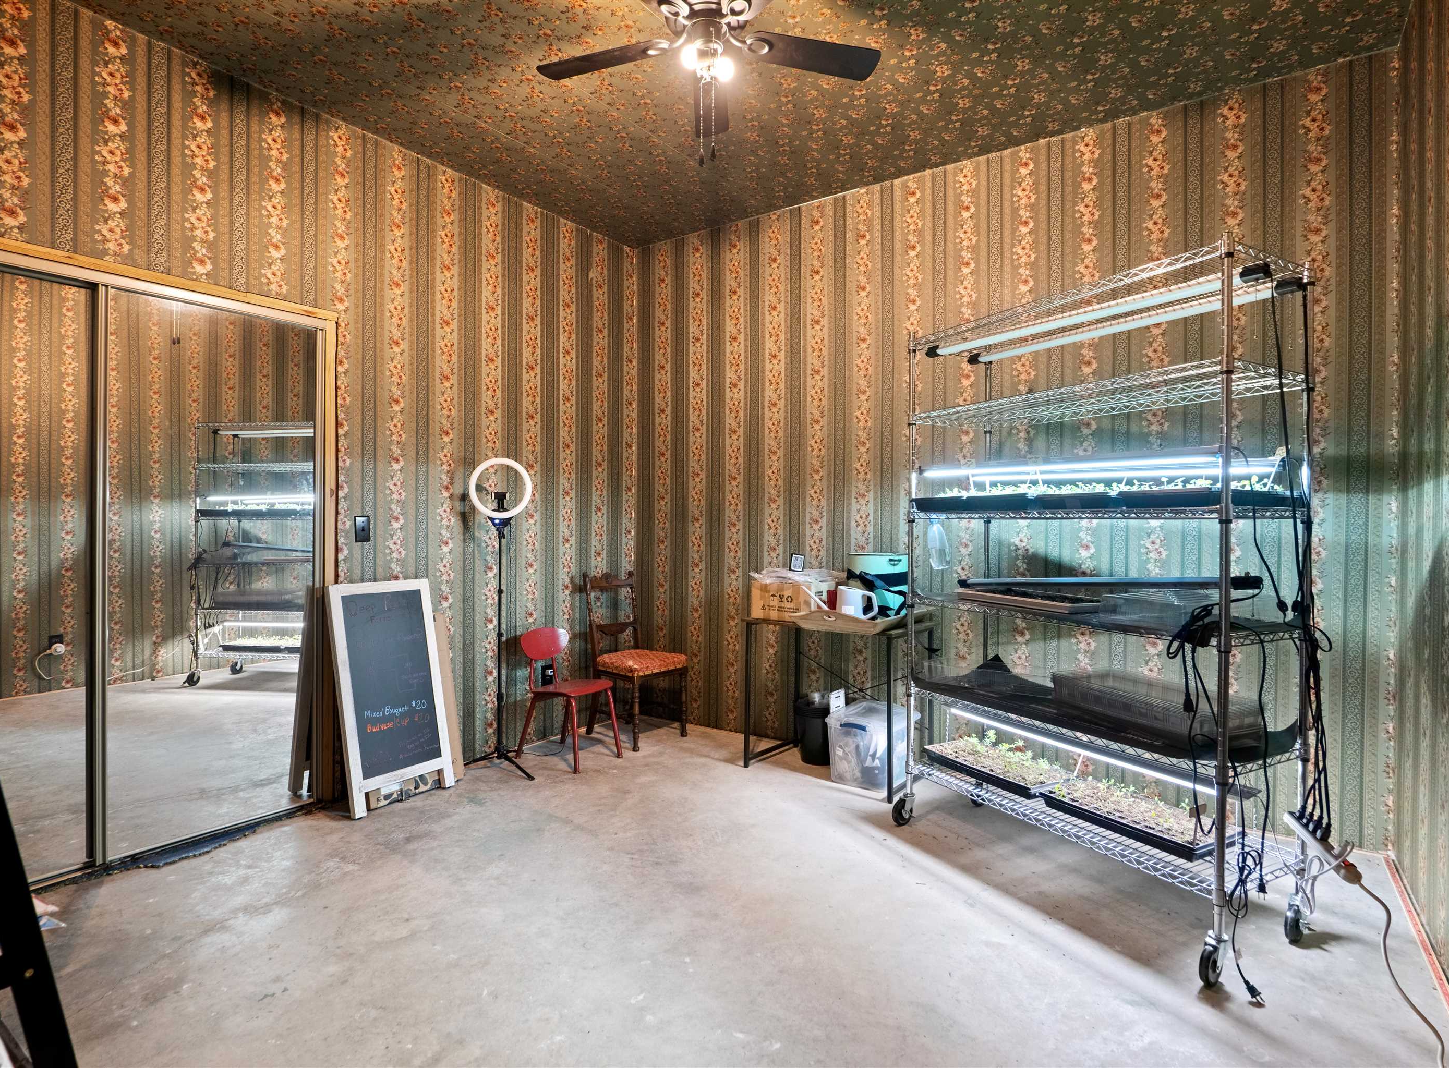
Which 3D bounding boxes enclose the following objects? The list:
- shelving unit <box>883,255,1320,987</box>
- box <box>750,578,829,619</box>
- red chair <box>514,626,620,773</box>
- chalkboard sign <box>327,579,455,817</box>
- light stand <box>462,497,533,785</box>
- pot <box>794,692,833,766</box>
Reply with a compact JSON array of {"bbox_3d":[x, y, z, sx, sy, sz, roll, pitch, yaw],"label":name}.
[{"bbox_3d":[1.236,0.206,2.501,0.490,1.975,1.210,0,1,-29],"label":"shelving unit"},{"bbox_3d":[0.343,0.333,3.599,0.335,0.190,0.230,1,1,36],"label":"box"},{"bbox_3d":[-0.809,0.841,3.721,0.440,0.660,0.345,1,1,34],"label":"red chair"},{"bbox_3d":[-1.496,0.703,3.197,0.055,0.980,0.470,-14,-8,34],"label":"chalkboard sign"},{"bbox_3d":[-1.164,0.461,3.542,0.410,1.420,0.430,0,1,-17],"label":"light stand"},{"bbox_3d":[0.480,1.030,3.701,0.218,0.295,0.218,0,1,0],"label":"pot"}]

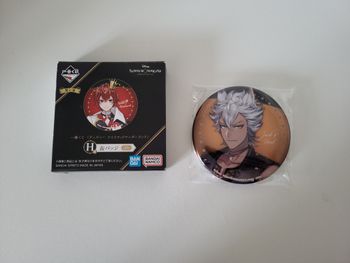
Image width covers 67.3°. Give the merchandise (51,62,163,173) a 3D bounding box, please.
[{"bbox_3d":[-0.047,-0.011,0.202,0.081,0.017,0.081,0,83,0],"label":"merchandise"}]

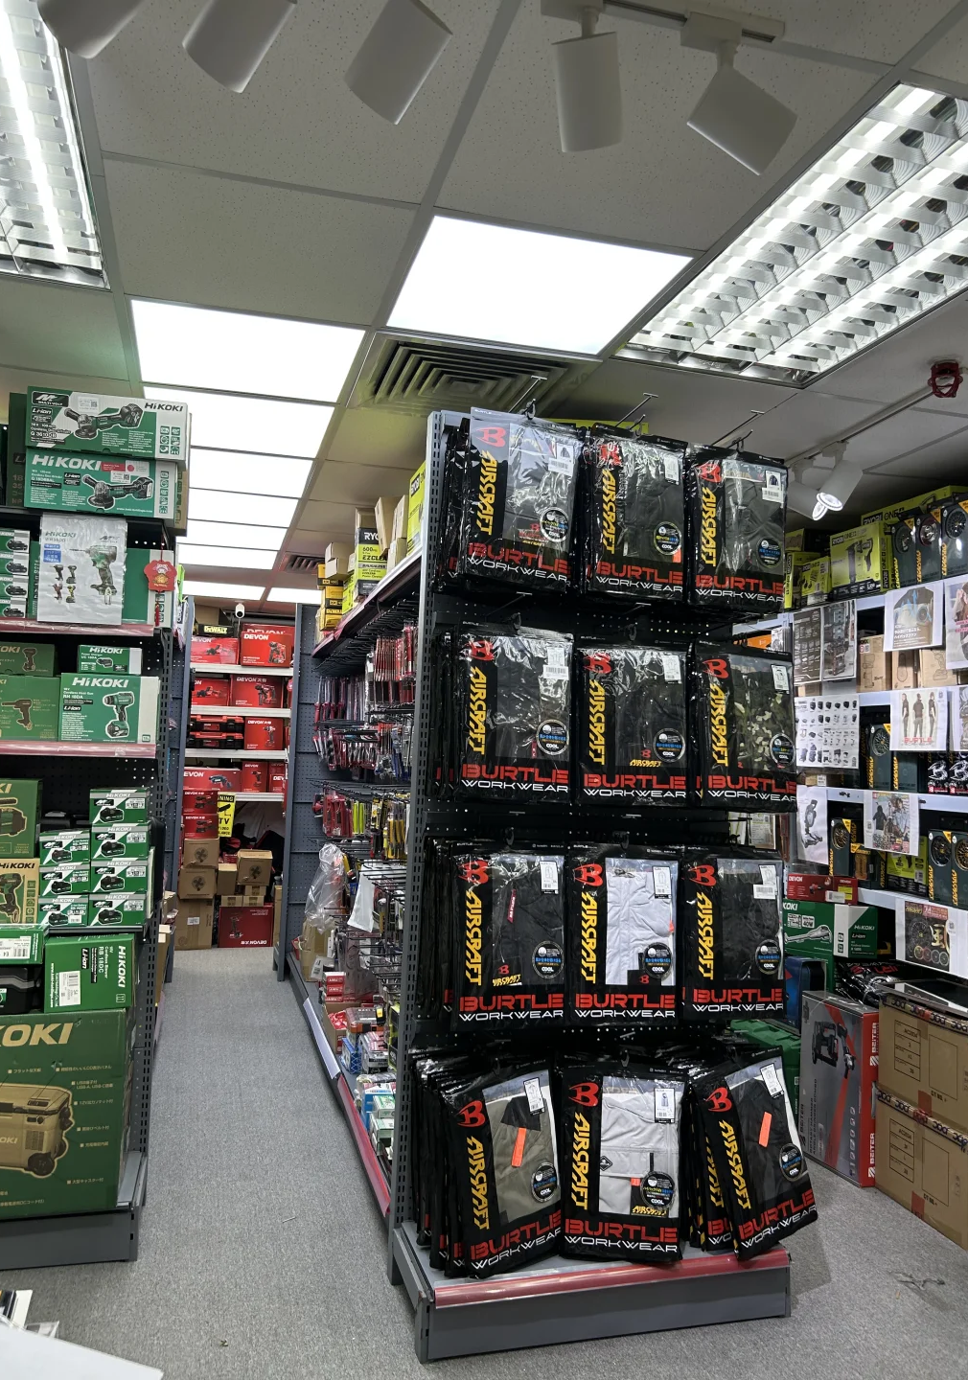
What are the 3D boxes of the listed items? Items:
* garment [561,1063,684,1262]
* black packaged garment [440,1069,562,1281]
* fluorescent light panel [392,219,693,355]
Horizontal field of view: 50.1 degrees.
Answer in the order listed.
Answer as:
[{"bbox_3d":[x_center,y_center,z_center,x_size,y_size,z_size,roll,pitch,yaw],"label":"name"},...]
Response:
[{"bbox_3d":[0.322,1.095,2.417,0.283,0.430,0.040,3,-9,1],"label":"garment"},{"bbox_3d":[0.047,1.123,2.452,0.295,0.420,0.050,2,-15,-31],"label":"black packaged garment"},{"bbox_3d":[0.099,-0.903,2.346,0.560,0.030,0.560,3,-4,-15],"label":"fluorescent light panel"}]

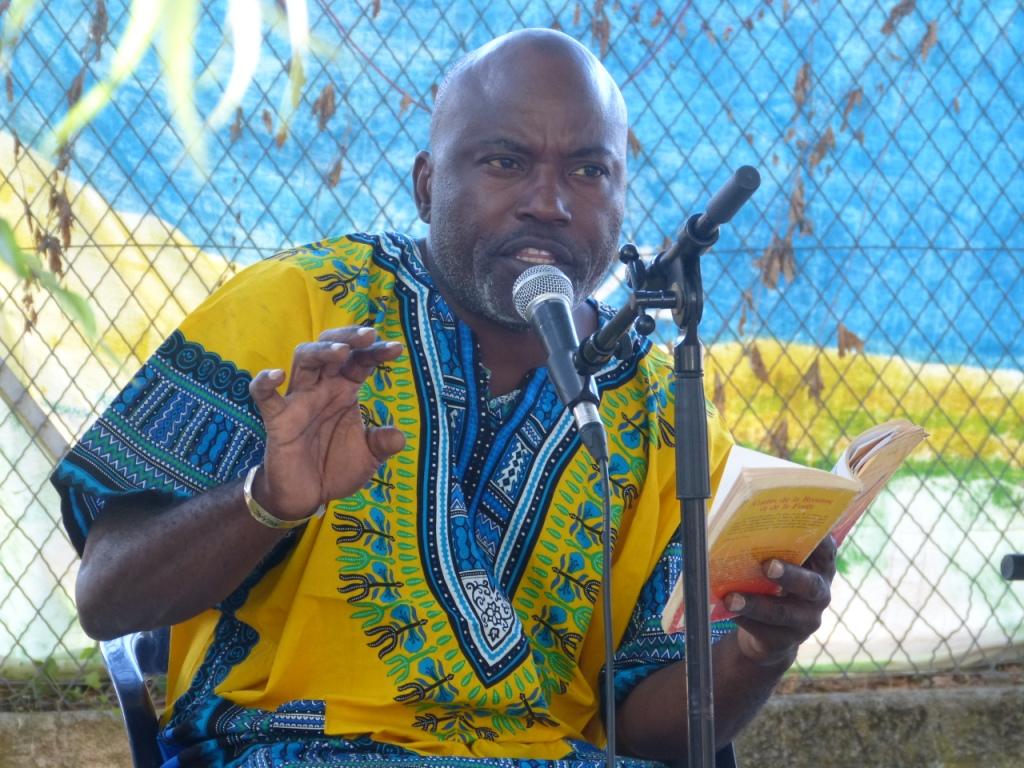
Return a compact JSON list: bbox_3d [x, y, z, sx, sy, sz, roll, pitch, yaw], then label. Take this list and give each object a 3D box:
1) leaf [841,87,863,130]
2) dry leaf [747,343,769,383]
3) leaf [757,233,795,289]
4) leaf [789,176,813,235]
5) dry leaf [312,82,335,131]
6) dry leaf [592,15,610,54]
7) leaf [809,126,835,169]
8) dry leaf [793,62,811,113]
[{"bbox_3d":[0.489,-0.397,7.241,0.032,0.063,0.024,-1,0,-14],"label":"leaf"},{"bbox_3d":[0.373,-0.033,7.604,0.036,0.060,0.022,0,1,16],"label":"dry leaf"},{"bbox_3d":[0.399,-0.187,7.611,0.058,0.085,0.035,0,1,16],"label":"leaf"},{"bbox_3d":[0.414,-0.256,7.220,0.035,0.083,0.024,-1,0,-14],"label":"leaf"},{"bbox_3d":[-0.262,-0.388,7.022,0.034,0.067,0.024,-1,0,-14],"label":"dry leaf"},{"bbox_3d":[0.127,-0.495,7.137,0.025,0.054,0.020,-1,0,-14],"label":"dry leaf"},{"bbox_3d":[0.469,-0.357,7.628,0.039,0.067,0.024,0,1,16],"label":"leaf"},{"bbox_3d":[0.439,-0.449,7.620,0.027,0.076,0.016,0,1,16],"label":"dry leaf"}]

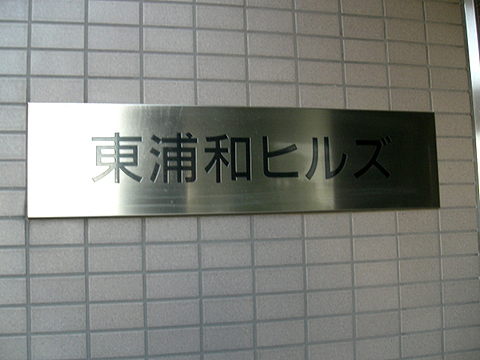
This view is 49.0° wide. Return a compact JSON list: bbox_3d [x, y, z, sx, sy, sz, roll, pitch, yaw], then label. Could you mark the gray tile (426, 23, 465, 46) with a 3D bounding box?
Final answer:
[{"bbox_3d":[0.436,-0.309,1.122,0.095,0.045,0.009,-1,-5,-13],"label":"gray tile"}]

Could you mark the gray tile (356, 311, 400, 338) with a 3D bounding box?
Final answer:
[{"bbox_3d":[0.266,0.281,1.033,0.095,0.045,0.010,-1,-5,-14],"label":"gray tile"}]

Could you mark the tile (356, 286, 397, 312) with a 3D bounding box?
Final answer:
[{"bbox_3d":[0.266,0.232,1.032,0.095,0.045,0.009,-1,-5,-13],"label":"tile"}]

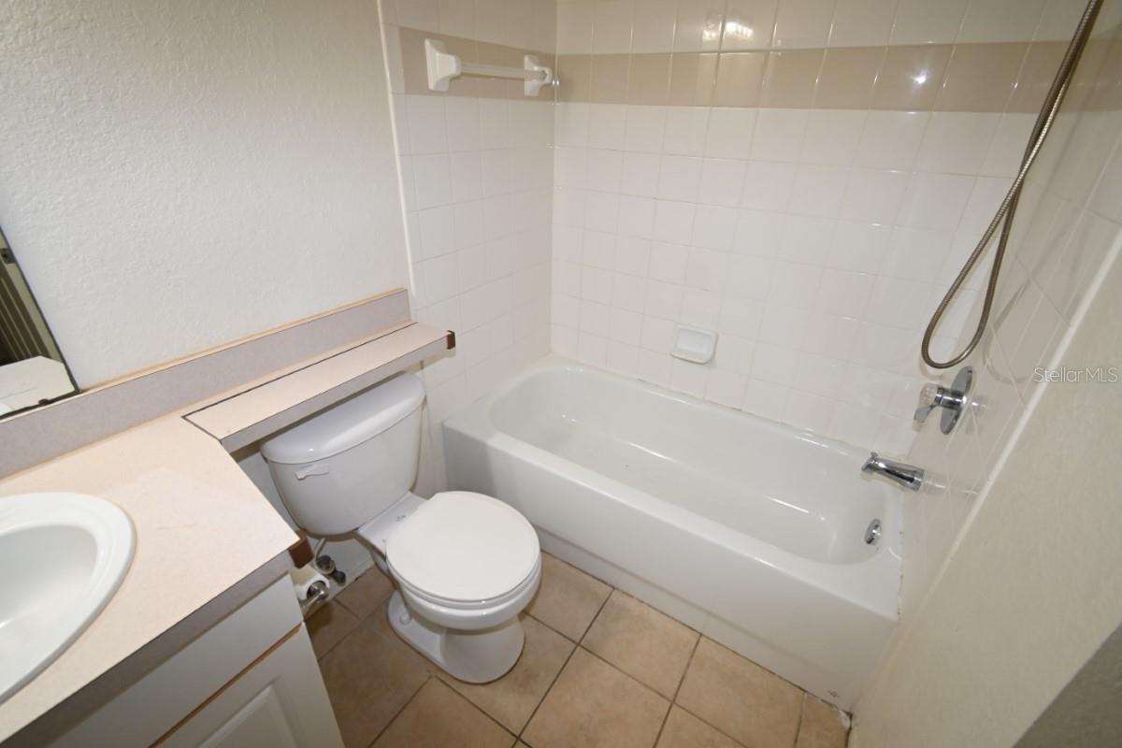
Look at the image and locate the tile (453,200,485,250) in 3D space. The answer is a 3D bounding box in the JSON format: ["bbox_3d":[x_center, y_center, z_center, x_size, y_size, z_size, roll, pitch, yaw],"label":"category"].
[{"bbox_3d":[-0.317,-0.520,1.627,0.010,0.152,0.153,18,32,28],"label":"tile"}]

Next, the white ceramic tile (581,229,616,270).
[{"bbox_3d":[0.167,-0.528,2.005,0.153,0.152,0.010,18,32,28],"label":"white ceramic tile"}]

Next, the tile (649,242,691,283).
[{"bbox_3d":[0.434,-0.448,1.877,0.153,0.153,0.010,17,33,26],"label":"tile"}]

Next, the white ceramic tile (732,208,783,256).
[{"bbox_3d":[0.702,-0.502,1.668,0.153,0.153,0.010,17,33,26],"label":"white ceramic tile"}]

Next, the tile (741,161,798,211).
[{"bbox_3d":[0.708,-0.636,1.592,0.153,0.153,0.010,17,33,26],"label":"tile"}]

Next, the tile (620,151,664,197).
[{"bbox_3d":[0.305,-0.757,1.780,0.152,0.152,0.008,18,32,27],"label":"tile"}]

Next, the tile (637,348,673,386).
[{"bbox_3d":[0.413,-0.035,2.073,0.152,0.152,0.010,17,32,26],"label":"tile"}]

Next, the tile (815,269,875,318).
[{"bbox_3d":[0.952,-0.275,1.587,0.152,0.152,0.009,18,32,27],"label":"tile"}]

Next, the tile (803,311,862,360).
[{"bbox_3d":[0.946,-0.137,1.647,0.153,0.152,0.010,18,32,28],"label":"tile"}]

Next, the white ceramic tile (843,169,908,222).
[{"bbox_3d":[0.961,-0.545,1.431,0.153,0.152,0.010,18,32,28],"label":"white ceramic tile"}]

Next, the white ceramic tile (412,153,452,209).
[{"bbox_3d":[-0.387,-0.578,1.417,0.010,0.152,0.152,17,32,26],"label":"white ceramic tile"}]

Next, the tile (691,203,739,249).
[{"bbox_3d":[0.570,-0.543,1.735,0.153,0.153,0.010,17,33,26],"label":"tile"}]

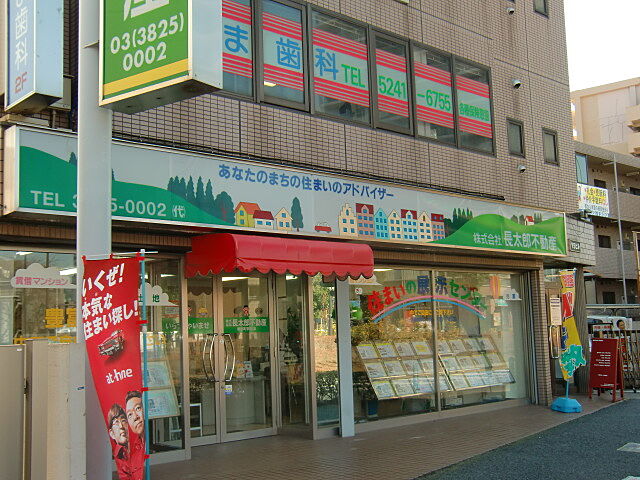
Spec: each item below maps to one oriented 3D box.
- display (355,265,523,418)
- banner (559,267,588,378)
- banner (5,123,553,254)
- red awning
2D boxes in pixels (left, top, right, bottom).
[{"bbox_3d":[1.830,1.473,11.072,4.062,2.060,0.300,4,-9,-42],"label":"display"},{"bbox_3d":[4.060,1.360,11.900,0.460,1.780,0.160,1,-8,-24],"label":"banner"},{"bbox_3d":[0.694,-0.343,9.648,9.272,0.757,0.280,4,-9,-42],"label":"banner"},{"bbox_3d":[-0.417,0.223,8.365,1.966,0.410,0.955,4,-9,-42],"label":"red awning"}]

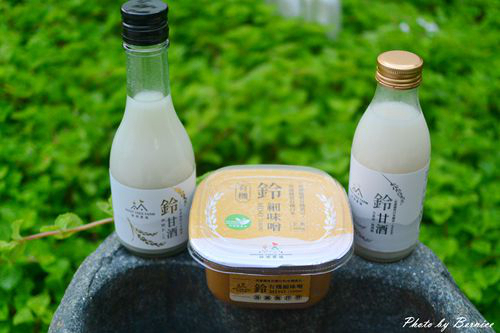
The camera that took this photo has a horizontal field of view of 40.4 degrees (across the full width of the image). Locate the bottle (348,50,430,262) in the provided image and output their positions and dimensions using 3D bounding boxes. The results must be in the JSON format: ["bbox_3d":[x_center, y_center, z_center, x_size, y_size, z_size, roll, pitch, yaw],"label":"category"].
[{"bbox_3d":[0.103,-0.006,0.504,0.057,0.157,0.057,16,36,25],"label":"bottle"}]

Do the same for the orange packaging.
[{"bbox_3d":[0.015,0.054,0.517,0.120,0.054,0.124,1,33,0],"label":"orange packaging"}]

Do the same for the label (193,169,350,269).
[{"bbox_3d":[0.016,0.033,0.503,0.119,0.006,0.121,1,33,0],"label":"label"}]

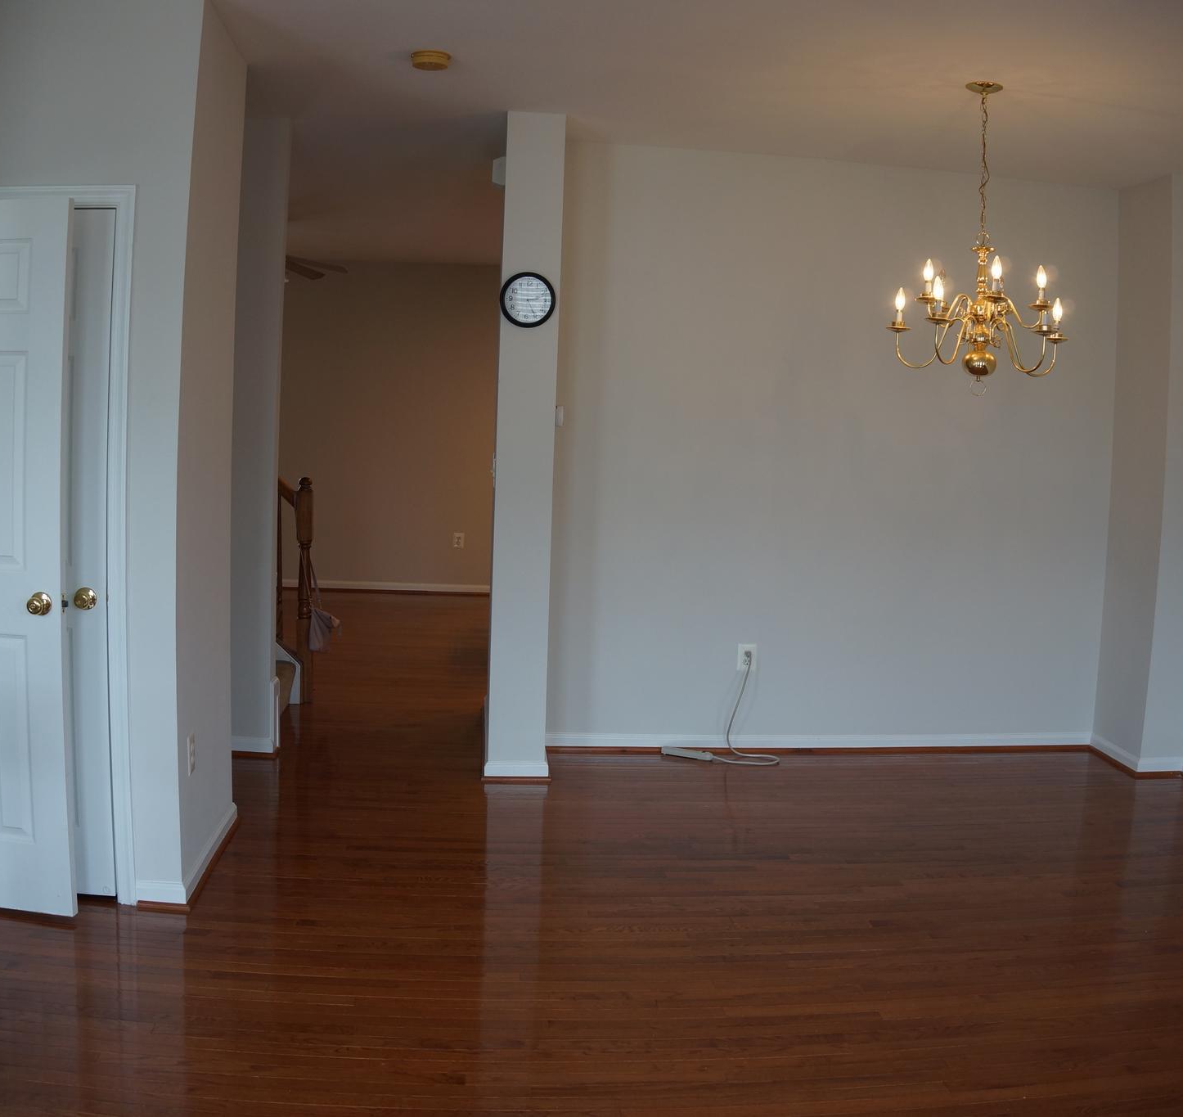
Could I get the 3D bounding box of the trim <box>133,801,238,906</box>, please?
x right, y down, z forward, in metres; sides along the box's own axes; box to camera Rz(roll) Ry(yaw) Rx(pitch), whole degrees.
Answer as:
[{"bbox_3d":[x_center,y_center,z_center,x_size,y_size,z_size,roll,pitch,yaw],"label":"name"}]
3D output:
[{"bbox_3d":[-1.297,0.945,4.085,0.155,0.083,0.890,1,5,-7],"label":"trim"}]

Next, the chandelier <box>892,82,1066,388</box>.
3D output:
[{"bbox_3d":[1.359,-1.128,4.400,0.630,1.070,0.630,1,5,-7],"label":"chandelier"}]

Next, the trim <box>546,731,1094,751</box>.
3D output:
[{"bbox_3d":[1.112,0.872,5.899,2.655,0.082,0.030,1,5,-7],"label":"trim"}]

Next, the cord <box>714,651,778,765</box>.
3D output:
[{"bbox_3d":[0.700,0.678,5.724,0.295,0.480,0.190,1,5,-7],"label":"cord"}]

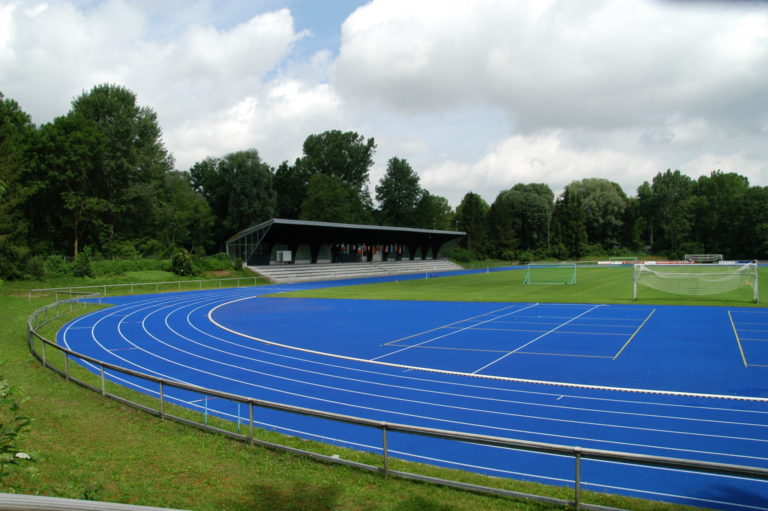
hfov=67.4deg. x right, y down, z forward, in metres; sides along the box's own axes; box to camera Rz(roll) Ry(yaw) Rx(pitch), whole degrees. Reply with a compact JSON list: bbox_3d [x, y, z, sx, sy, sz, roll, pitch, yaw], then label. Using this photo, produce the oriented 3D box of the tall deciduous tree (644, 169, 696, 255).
[{"bbox_3d":[83.120,-11.900,167.000,15.700,26.700,14.100,0,0,0],"label":"tall deciduous tree"}]

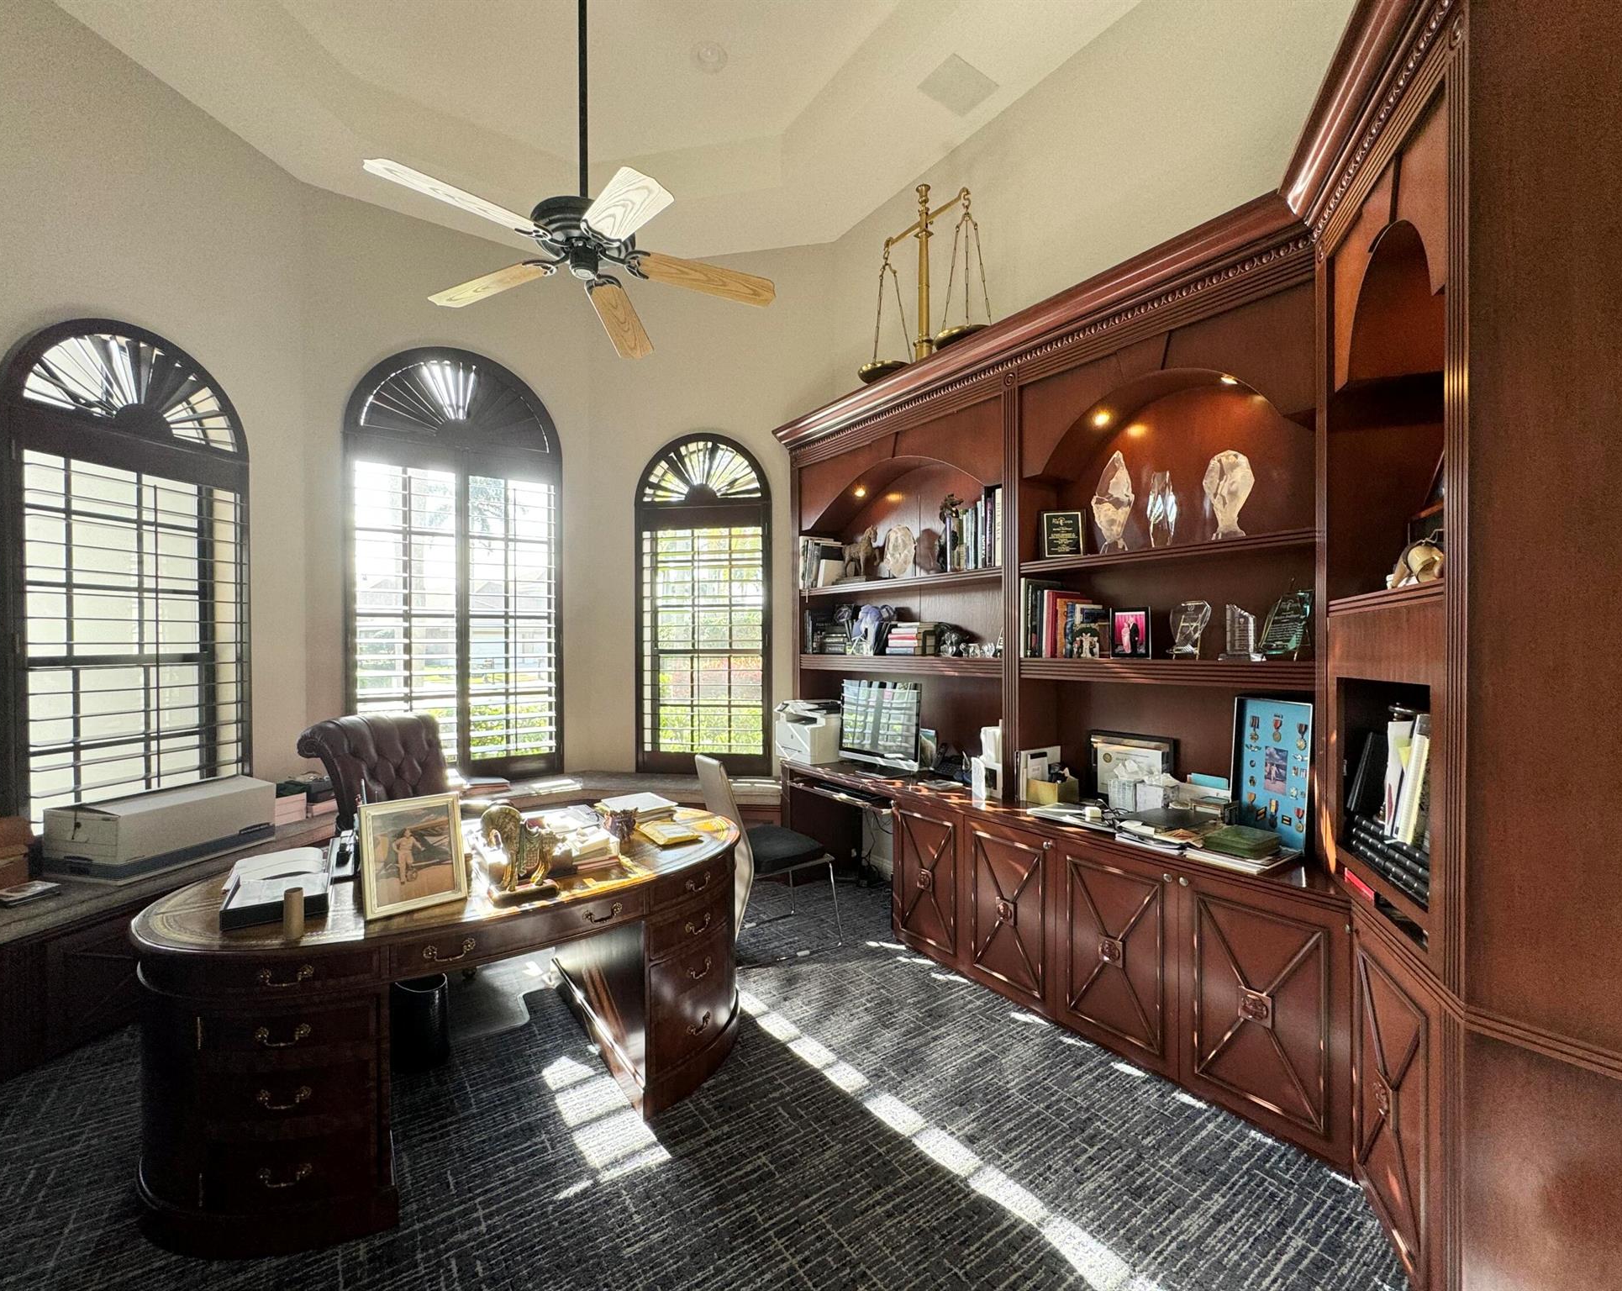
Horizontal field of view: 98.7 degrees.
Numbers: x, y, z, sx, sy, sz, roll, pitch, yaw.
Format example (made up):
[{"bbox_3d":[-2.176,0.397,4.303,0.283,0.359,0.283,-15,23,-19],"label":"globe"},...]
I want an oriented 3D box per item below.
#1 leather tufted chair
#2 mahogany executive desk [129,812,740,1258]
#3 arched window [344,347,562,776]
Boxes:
[{"bbox_3d":[-1.786,0.907,3.256,0.760,1.120,0.700,0,0,22],"label":"leather tufted chair"},{"bbox_3d":[-1.061,1.087,2.335,1.710,0.765,0.980,-1,1,-41],"label":"mahogany executive desk"},{"bbox_3d":[-2.309,-0.511,4.596,1.283,2.842,0.120,-1,0,-34],"label":"arched window"}]

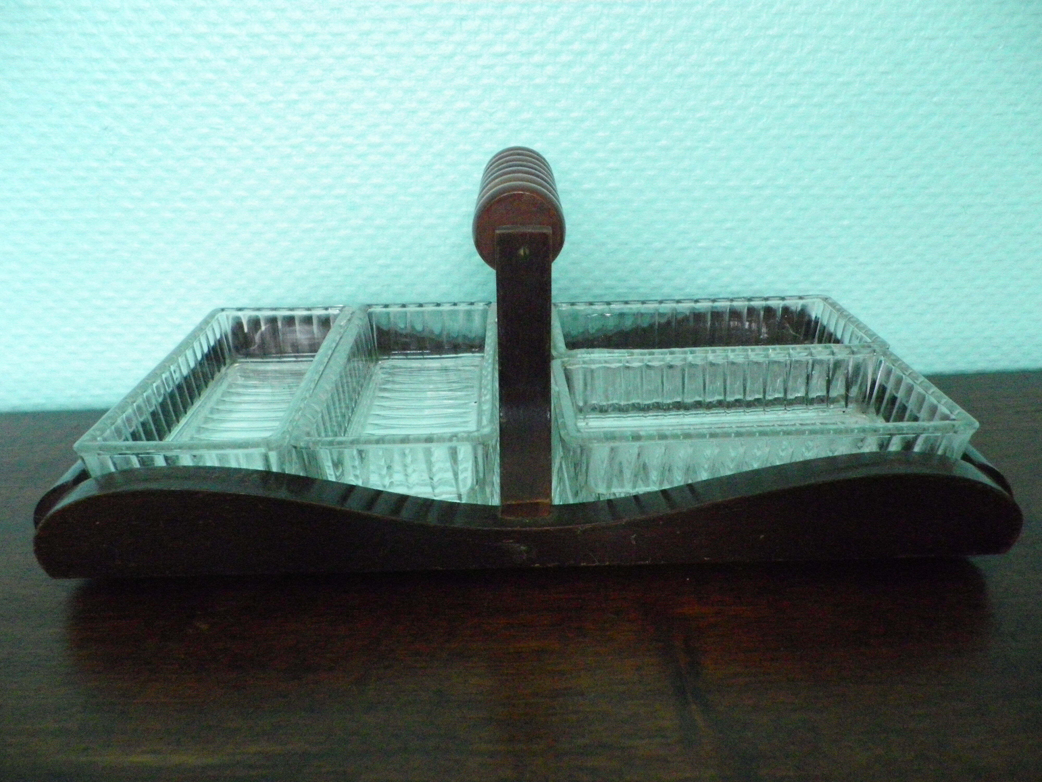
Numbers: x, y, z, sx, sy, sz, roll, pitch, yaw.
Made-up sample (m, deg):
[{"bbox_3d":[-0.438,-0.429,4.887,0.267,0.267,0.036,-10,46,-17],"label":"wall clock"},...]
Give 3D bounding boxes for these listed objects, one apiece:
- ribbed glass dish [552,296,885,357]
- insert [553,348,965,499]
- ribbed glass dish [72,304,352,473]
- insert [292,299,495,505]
[{"bbox_3d":[0.086,-0.019,0.405,0.150,0.028,0.070,-2,25,-3],"label":"ribbed glass dish"},{"bbox_3d":[0.086,0.013,0.333,0.150,0.028,0.070,-2,26,-4],"label":"insert"},{"bbox_3d":[-0.115,0.001,0.354,0.070,0.028,0.150,0,24,-2],"label":"ribbed glass dish"},{"bbox_3d":[-0.045,0.000,0.362,0.070,0.028,0.150,-1,24,-1],"label":"insert"}]

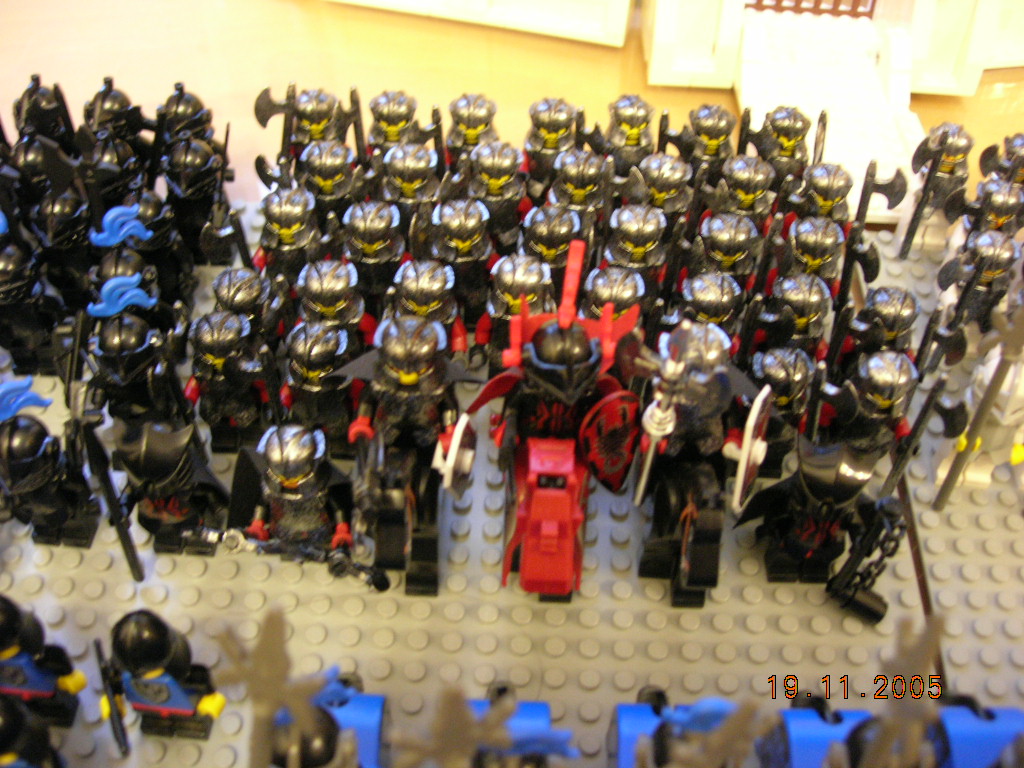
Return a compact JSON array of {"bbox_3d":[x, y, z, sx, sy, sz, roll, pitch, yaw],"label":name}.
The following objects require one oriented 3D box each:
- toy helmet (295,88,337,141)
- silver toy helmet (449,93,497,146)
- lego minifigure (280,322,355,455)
[{"bbox_3d":[-0.059,-0.082,0.342,0.015,0.014,0.014,3,48,1],"label":"toy helmet"},{"bbox_3d":[-0.012,-0.079,0.334,0.014,0.014,0.014,3,49,0],"label":"silver toy helmet"},{"bbox_3d":[-0.048,0.002,0.286,0.023,0.042,0.014,3,48,1],"label":"lego minifigure"}]

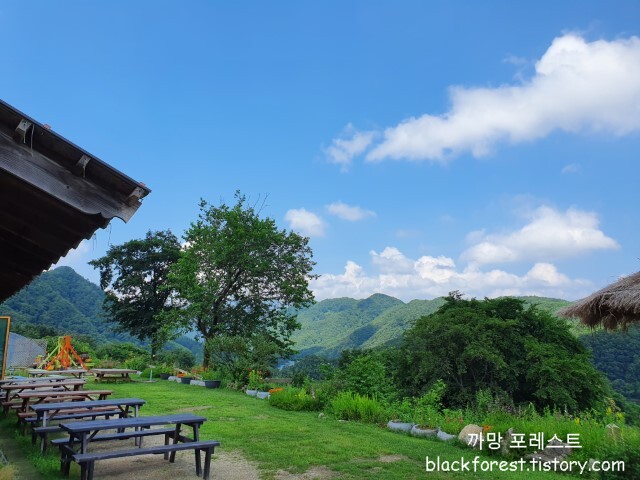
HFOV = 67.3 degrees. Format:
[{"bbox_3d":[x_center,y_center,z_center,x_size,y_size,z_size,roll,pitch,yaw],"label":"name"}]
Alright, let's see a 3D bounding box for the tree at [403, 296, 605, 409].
[{"bbox_3d":[6.446,3.939,17.073,7.200,4.200,6.300,-4,-13,20],"label":"tree"}]

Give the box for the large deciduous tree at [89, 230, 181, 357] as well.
[{"bbox_3d":[-12.889,3.921,33.948,6.902,9.299,6.557,5,-13,-19],"label":"large deciduous tree"}]

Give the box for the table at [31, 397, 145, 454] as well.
[{"bbox_3d":[-4.111,3.298,8.535,1.794,0.694,1.545,9,-16,-35],"label":"table"}]

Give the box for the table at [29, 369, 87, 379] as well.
[{"bbox_3d":[-10.277,5.504,18.819,1.850,0.720,1.450,9,-15,-33],"label":"table"}]

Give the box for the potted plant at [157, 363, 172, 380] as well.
[{"bbox_3d":[-7.986,6.789,24.687,0.800,0.860,0.800,1,-13,0],"label":"potted plant"}]

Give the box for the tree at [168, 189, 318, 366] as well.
[{"bbox_3d":[-4.274,2.091,26.172,8.029,9.684,7.628,2,-13,-9],"label":"tree"}]

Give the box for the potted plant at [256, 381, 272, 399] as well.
[{"bbox_3d":[-1.913,5.156,16.568,0.550,0.640,0.550,1,-13,0],"label":"potted plant"}]

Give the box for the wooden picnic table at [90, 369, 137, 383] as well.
[{"bbox_3d":[-9.094,6.007,21.170,1.950,0.680,1.400,5,-13,-20],"label":"wooden picnic table"}]

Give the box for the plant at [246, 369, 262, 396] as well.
[{"bbox_3d":[-2.451,5.204,17.724,0.520,1.020,0.520,0,-13,0],"label":"plant"}]

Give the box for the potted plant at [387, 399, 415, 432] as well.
[{"bbox_3d":[1.740,3.754,10.466,0.570,0.720,0.570,0,-13,0],"label":"potted plant"}]

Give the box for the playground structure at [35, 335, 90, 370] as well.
[{"bbox_3d":[-16.648,7.279,31.140,3.200,2.187,3.000,7,-14,-27],"label":"playground structure"}]

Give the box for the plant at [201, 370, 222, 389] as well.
[{"bbox_3d":[-4.514,5.803,20.001,0.850,0.820,0.800,1,-13,0],"label":"plant"}]

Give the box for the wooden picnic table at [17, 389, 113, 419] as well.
[{"bbox_3d":[-5.531,3.705,10.385,1.794,0.694,1.545,10,-16,-36],"label":"wooden picnic table"}]

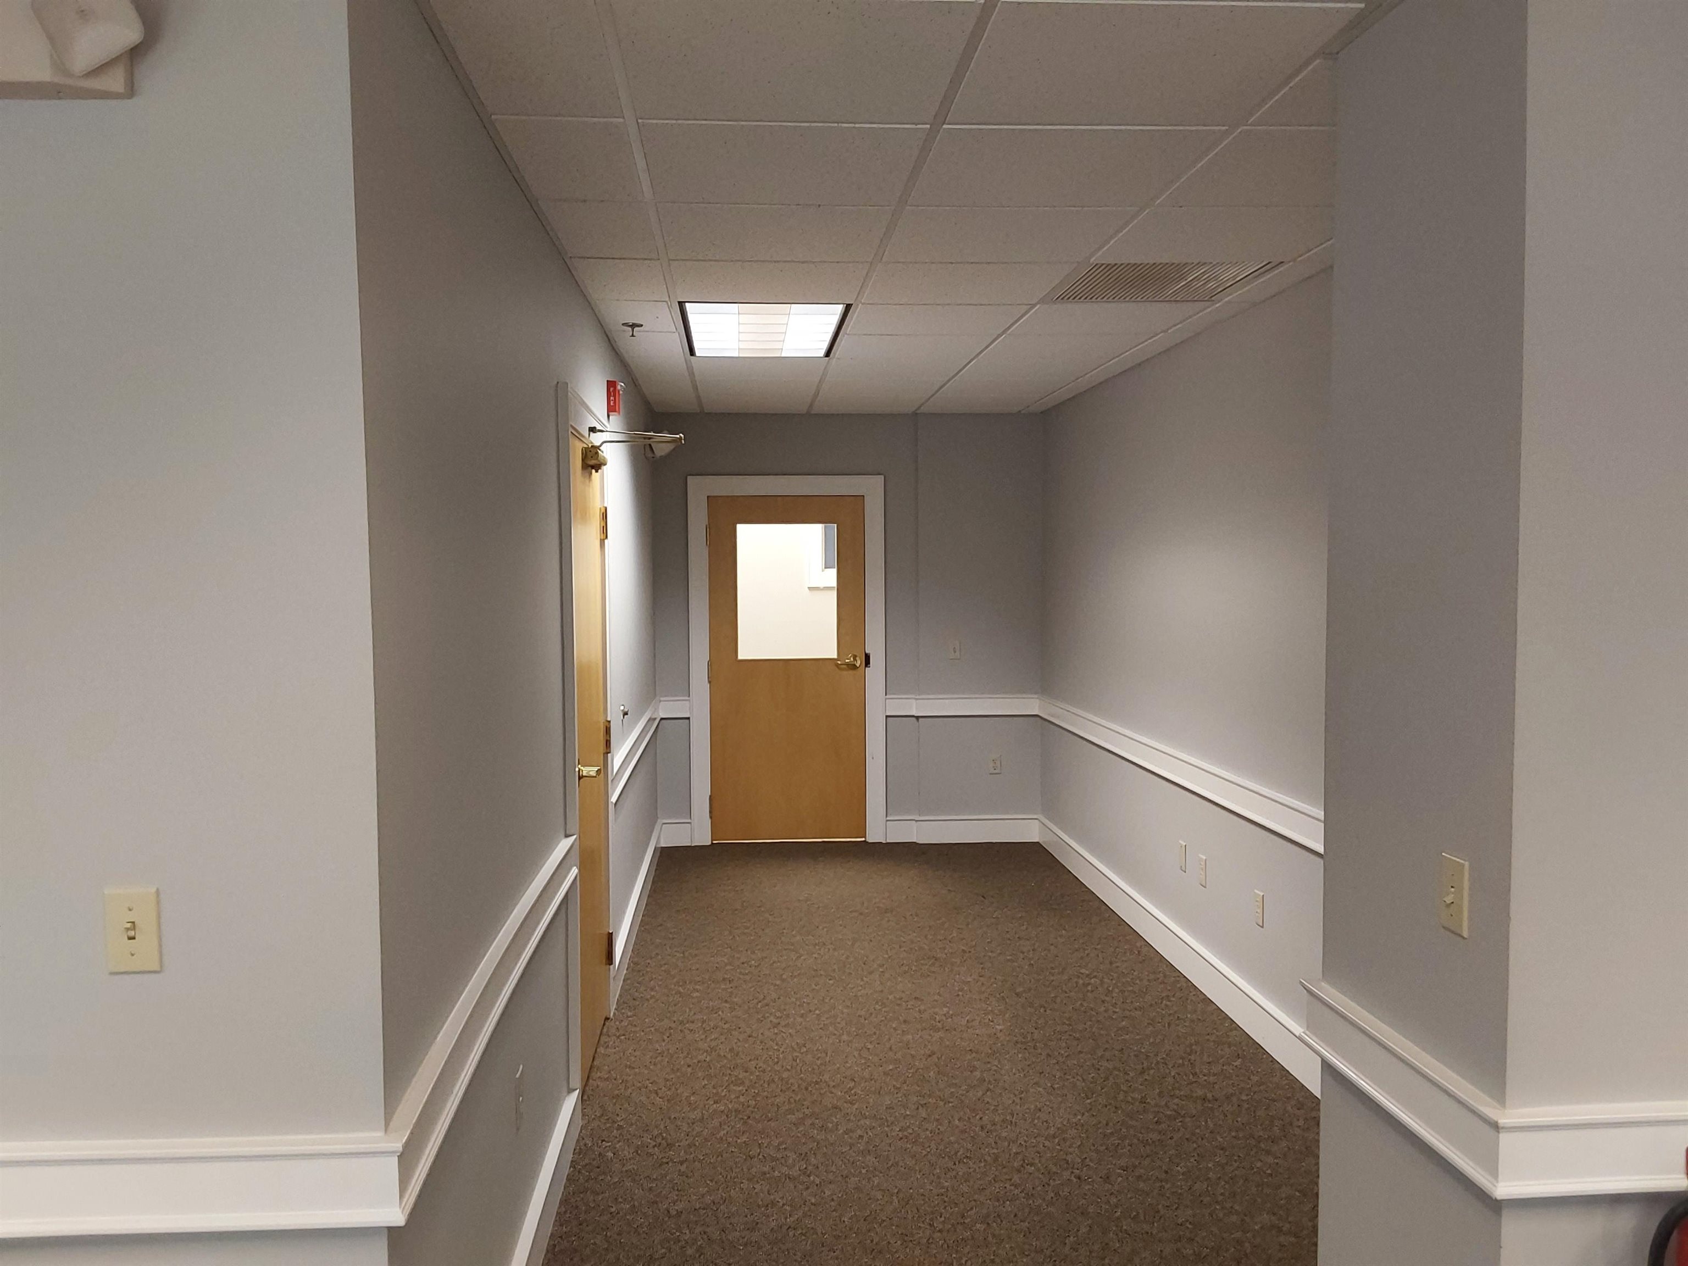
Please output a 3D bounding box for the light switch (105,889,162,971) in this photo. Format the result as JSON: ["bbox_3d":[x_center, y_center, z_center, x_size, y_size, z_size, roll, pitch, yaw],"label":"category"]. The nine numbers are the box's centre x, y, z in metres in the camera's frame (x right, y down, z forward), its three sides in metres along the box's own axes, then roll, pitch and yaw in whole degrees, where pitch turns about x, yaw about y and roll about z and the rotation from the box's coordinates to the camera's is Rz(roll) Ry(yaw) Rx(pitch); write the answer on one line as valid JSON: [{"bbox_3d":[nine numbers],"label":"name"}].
[{"bbox_3d":[-0.948,0.398,1.815,0.070,0.115,0.016,-1,3,-4],"label":"light switch"}]

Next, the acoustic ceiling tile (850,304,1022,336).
[{"bbox_3d":[0.331,-1.129,4.902,0.602,0.020,0.602,-1,3,-4],"label":"acoustic ceiling tile"}]

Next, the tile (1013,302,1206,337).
[{"bbox_3d":[0.939,-1.142,4.965,0.600,0.022,0.600,-1,3,-4],"label":"tile"}]

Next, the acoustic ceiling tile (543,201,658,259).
[{"bbox_3d":[-0.637,-1.064,3.616,0.272,0.022,0.600,-1,3,-4],"label":"acoustic ceiling tile"}]

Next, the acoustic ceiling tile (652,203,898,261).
[{"bbox_3d":[-0.187,-1.070,3.651,0.600,0.022,0.600,-1,3,-4],"label":"acoustic ceiling tile"}]

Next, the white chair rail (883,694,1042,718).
[{"bbox_3d":[0.704,0.420,8.011,0.906,0.126,0.035,-1,3,-4],"label":"white chair rail"}]

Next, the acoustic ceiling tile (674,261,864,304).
[{"bbox_3d":[-0.235,-1.099,4.261,0.600,0.022,0.600,-1,3,-4],"label":"acoustic ceiling tile"}]

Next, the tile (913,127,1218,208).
[{"bbox_3d":[0.467,-1.044,3.080,0.602,0.020,0.602,-1,3,-4],"label":"tile"}]

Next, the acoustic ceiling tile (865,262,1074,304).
[{"bbox_3d":[0.376,-1.106,4.308,0.600,0.022,0.600,-1,3,-4],"label":"acoustic ceiling tile"}]

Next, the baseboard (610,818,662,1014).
[{"bbox_3d":[-0.971,1.237,6.501,0.020,0.150,2.840,-1,3,-4],"label":"baseboard"}]

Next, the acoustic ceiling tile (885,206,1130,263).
[{"bbox_3d":[0.423,-1.078,3.698,0.600,0.022,0.600,-1,3,-4],"label":"acoustic ceiling tile"}]

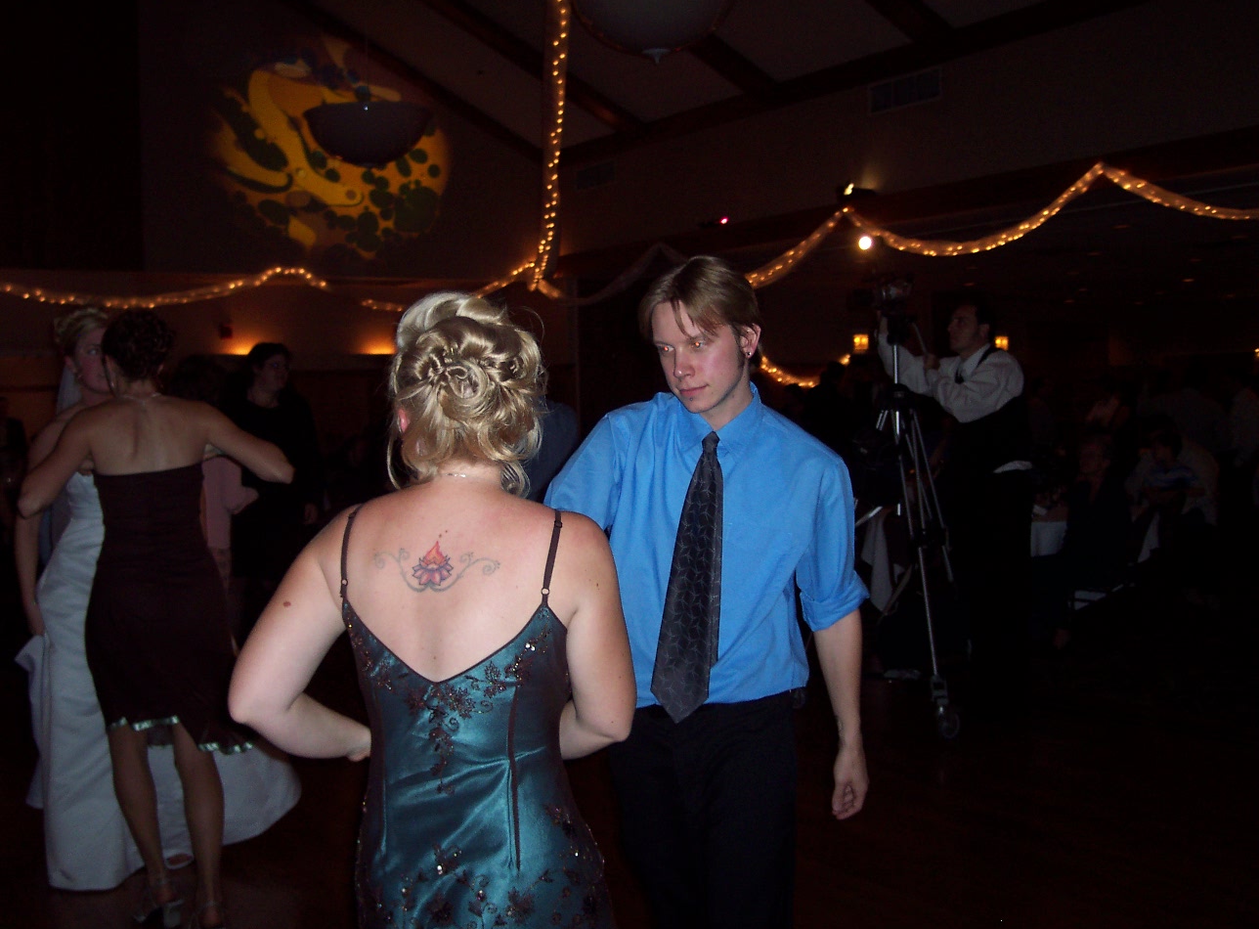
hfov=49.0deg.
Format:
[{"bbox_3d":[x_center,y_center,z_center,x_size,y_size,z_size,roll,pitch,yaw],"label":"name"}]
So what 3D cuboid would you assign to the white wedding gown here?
[{"bbox_3d":[-1.486,0.629,4.355,0.780,1.240,0.680,-3,3,-21],"label":"white wedding gown"}]

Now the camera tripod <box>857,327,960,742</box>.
[{"bbox_3d":[1.166,0.216,6.100,0.820,1.750,0.800,-3,3,-28],"label":"camera tripod"}]

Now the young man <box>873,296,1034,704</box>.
[{"bbox_3d":[1.417,0.185,5.989,0.580,1.810,0.550,-4,4,-35],"label":"young man"}]

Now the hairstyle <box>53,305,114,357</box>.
[{"bbox_3d":[-1.645,-0.394,4.183,0.180,0.170,0.210,-4,4,-37],"label":"hairstyle"}]

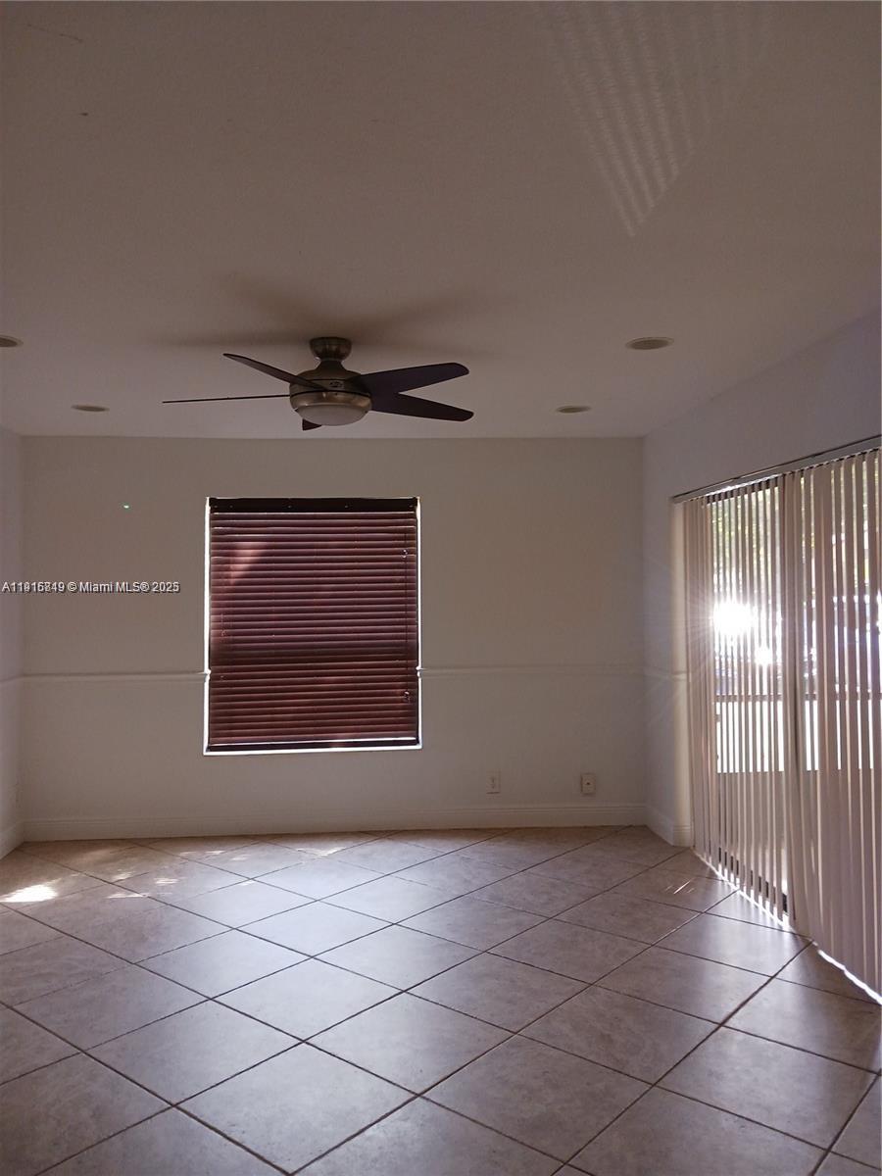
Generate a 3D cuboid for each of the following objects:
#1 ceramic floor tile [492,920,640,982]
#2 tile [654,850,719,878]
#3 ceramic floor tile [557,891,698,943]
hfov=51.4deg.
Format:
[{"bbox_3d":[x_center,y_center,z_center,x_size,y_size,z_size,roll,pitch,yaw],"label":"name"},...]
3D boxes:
[{"bbox_3d":[0.542,1.514,3.857,0.498,0.010,0.498,0,0,39],"label":"ceramic floor tile"},{"bbox_3d":[1.482,1.546,5.084,0.424,0.010,0.510,0,-1,39],"label":"tile"},{"bbox_3d":[0.866,1.536,4.269,0.500,0.010,0.500,0,-1,39],"label":"ceramic floor tile"}]

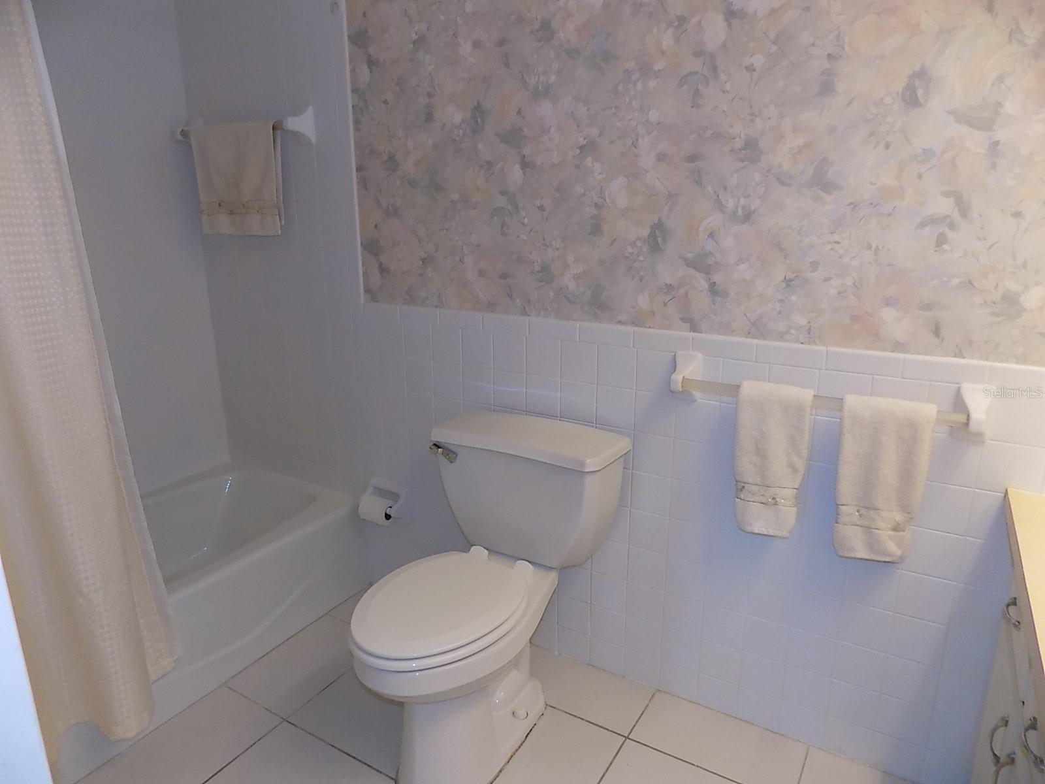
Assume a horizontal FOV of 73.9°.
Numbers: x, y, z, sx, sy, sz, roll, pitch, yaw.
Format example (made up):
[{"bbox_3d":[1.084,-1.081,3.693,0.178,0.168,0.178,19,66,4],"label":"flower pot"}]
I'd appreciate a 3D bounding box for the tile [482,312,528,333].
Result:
[{"bbox_3d":[-0.048,-0.195,1.953,0.152,0.052,0.010,9,18,30],"label":"tile"}]

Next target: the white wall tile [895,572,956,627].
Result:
[{"bbox_3d":[0.900,0.460,1.549,0.108,0.108,0.009,9,18,30],"label":"white wall tile"}]

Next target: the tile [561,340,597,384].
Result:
[{"bbox_3d":[0.153,-0.079,1.873,0.108,0.108,0.008,9,17,29],"label":"tile"}]

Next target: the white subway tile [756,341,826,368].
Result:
[{"bbox_3d":[0.613,-0.085,1.587,0.151,0.049,0.010,9,17,29],"label":"white subway tile"}]

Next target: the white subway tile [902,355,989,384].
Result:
[{"bbox_3d":[0.870,-0.047,1.428,0.152,0.052,0.010,9,18,30],"label":"white subway tile"}]

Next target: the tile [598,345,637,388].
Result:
[{"bbox_3d":[0.248,-0.066,1.805,0.108,0.108,0.009,9,18,30],"label":"tile"}]

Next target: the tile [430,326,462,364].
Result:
[{"bbox_3d":[-0.224,-0.137,2.087,0.108,0.108,0.010,9,18,29],"label":"tile"}]

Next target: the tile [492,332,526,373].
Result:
[{"bbox_3d":[-0.035,-0.108,1.980,0.108,0.108,0.010,9,18,29],"label":"tile"}]

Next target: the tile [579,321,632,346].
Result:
[{"bbox_3d":[0.217,-0.148,1.813,0.151,0.049,0.010,9,17,29],"label":"tile"}]

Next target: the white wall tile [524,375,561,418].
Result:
[{"bbox_3d":[0.058,0.014,1.956,0.108,0.108,0.008,9,17,29],"label":"white wall tile"}]

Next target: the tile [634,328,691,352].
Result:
[{"bbox_3d":[0.350,-0.128,1.737,0.151,0.049,0.010,9,17,29],"label":"tile"}]

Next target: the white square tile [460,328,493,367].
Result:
[{"bbox_3d":[-0.130,-0.122,2.034,0.108,0.108,0.010,9,18,29],"label":"white square tile"}]

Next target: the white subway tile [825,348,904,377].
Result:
[{"bbox_3d":[0.743,-0.065,1.517,0.151,0.051,0.010,9,18,29],"label":"white subway tile"}]

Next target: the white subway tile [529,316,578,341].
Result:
[{"bbox_3d":[0.084,-0.172,1.878,0.152,0.052,0.010,9,18,30],"label":"white subway tile"}]

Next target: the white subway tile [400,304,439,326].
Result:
[{"bbox_3d":[-0.310,-0.232,2.105,0.152,0.052,0.010,9,18,30],"label":"white subway tile"}]

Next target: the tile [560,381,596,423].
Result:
[{"bbox_3d":[0.153,0.027,1.903,0.108,0.108,0.010,9,18,29],"label":"tile"}]

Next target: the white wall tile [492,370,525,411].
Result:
[{"bbox_3d":[-0.035,-0.002,2.009,0.108,0.108,0.010,9,18,29],"label":"white wall tile"}]

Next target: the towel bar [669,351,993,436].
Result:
[{"bbox_3d":[0.648,0.013,1.541,0.665,0.110,0.083,9,17,29],"label":"towel bar"}]

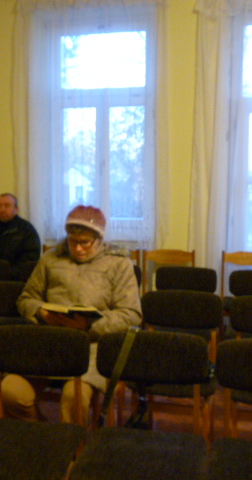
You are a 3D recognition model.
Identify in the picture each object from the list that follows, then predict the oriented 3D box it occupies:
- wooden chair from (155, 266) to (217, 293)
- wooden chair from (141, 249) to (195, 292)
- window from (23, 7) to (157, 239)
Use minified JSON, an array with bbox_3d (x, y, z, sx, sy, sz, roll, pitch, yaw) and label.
[{"bbox_3d":[0.362,0.602,3.261,0.451,0.795,0.514,1,6,14],"label":"wooden chair"},{"bbox_3d":[0.344,0.531,4.284,0.460,0.840,0.500,1,6,11],"label":"wooden chair"},{"bbox_3d":[-0.342,-1.066,4.720,1.270,2.230,0.200,1,6,11],"label":"window"}]

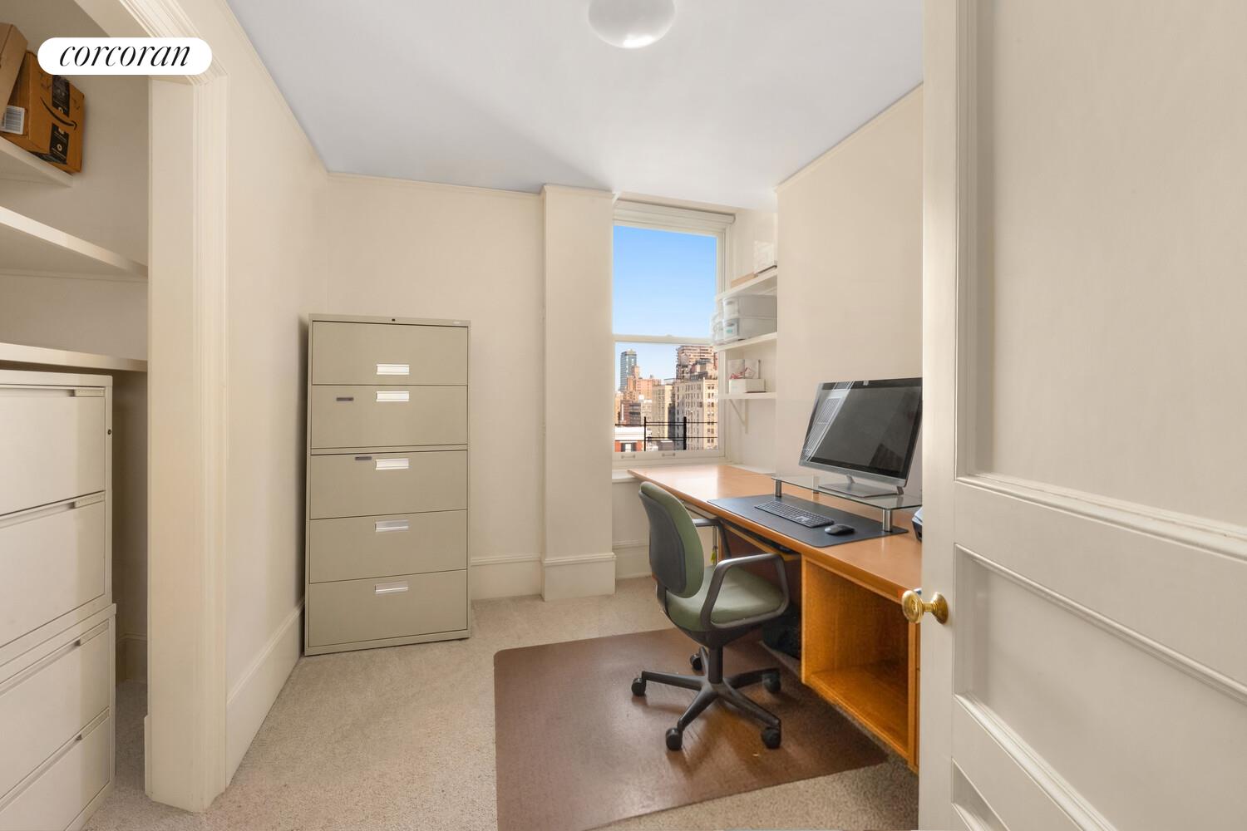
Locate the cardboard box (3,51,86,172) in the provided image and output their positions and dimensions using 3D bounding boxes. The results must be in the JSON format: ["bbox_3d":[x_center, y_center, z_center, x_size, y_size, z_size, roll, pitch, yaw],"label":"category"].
[{"bbox_3d":[-2.450,-1.210,1.945,0.285,0.345,0.280,0,1,-17],"label":"cardboard box"}]

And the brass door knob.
[{"bbox_3d":[0.526,0.332,0.842,0.057,0.056,0.056,0,1,4],"label":"brass door knob"}]

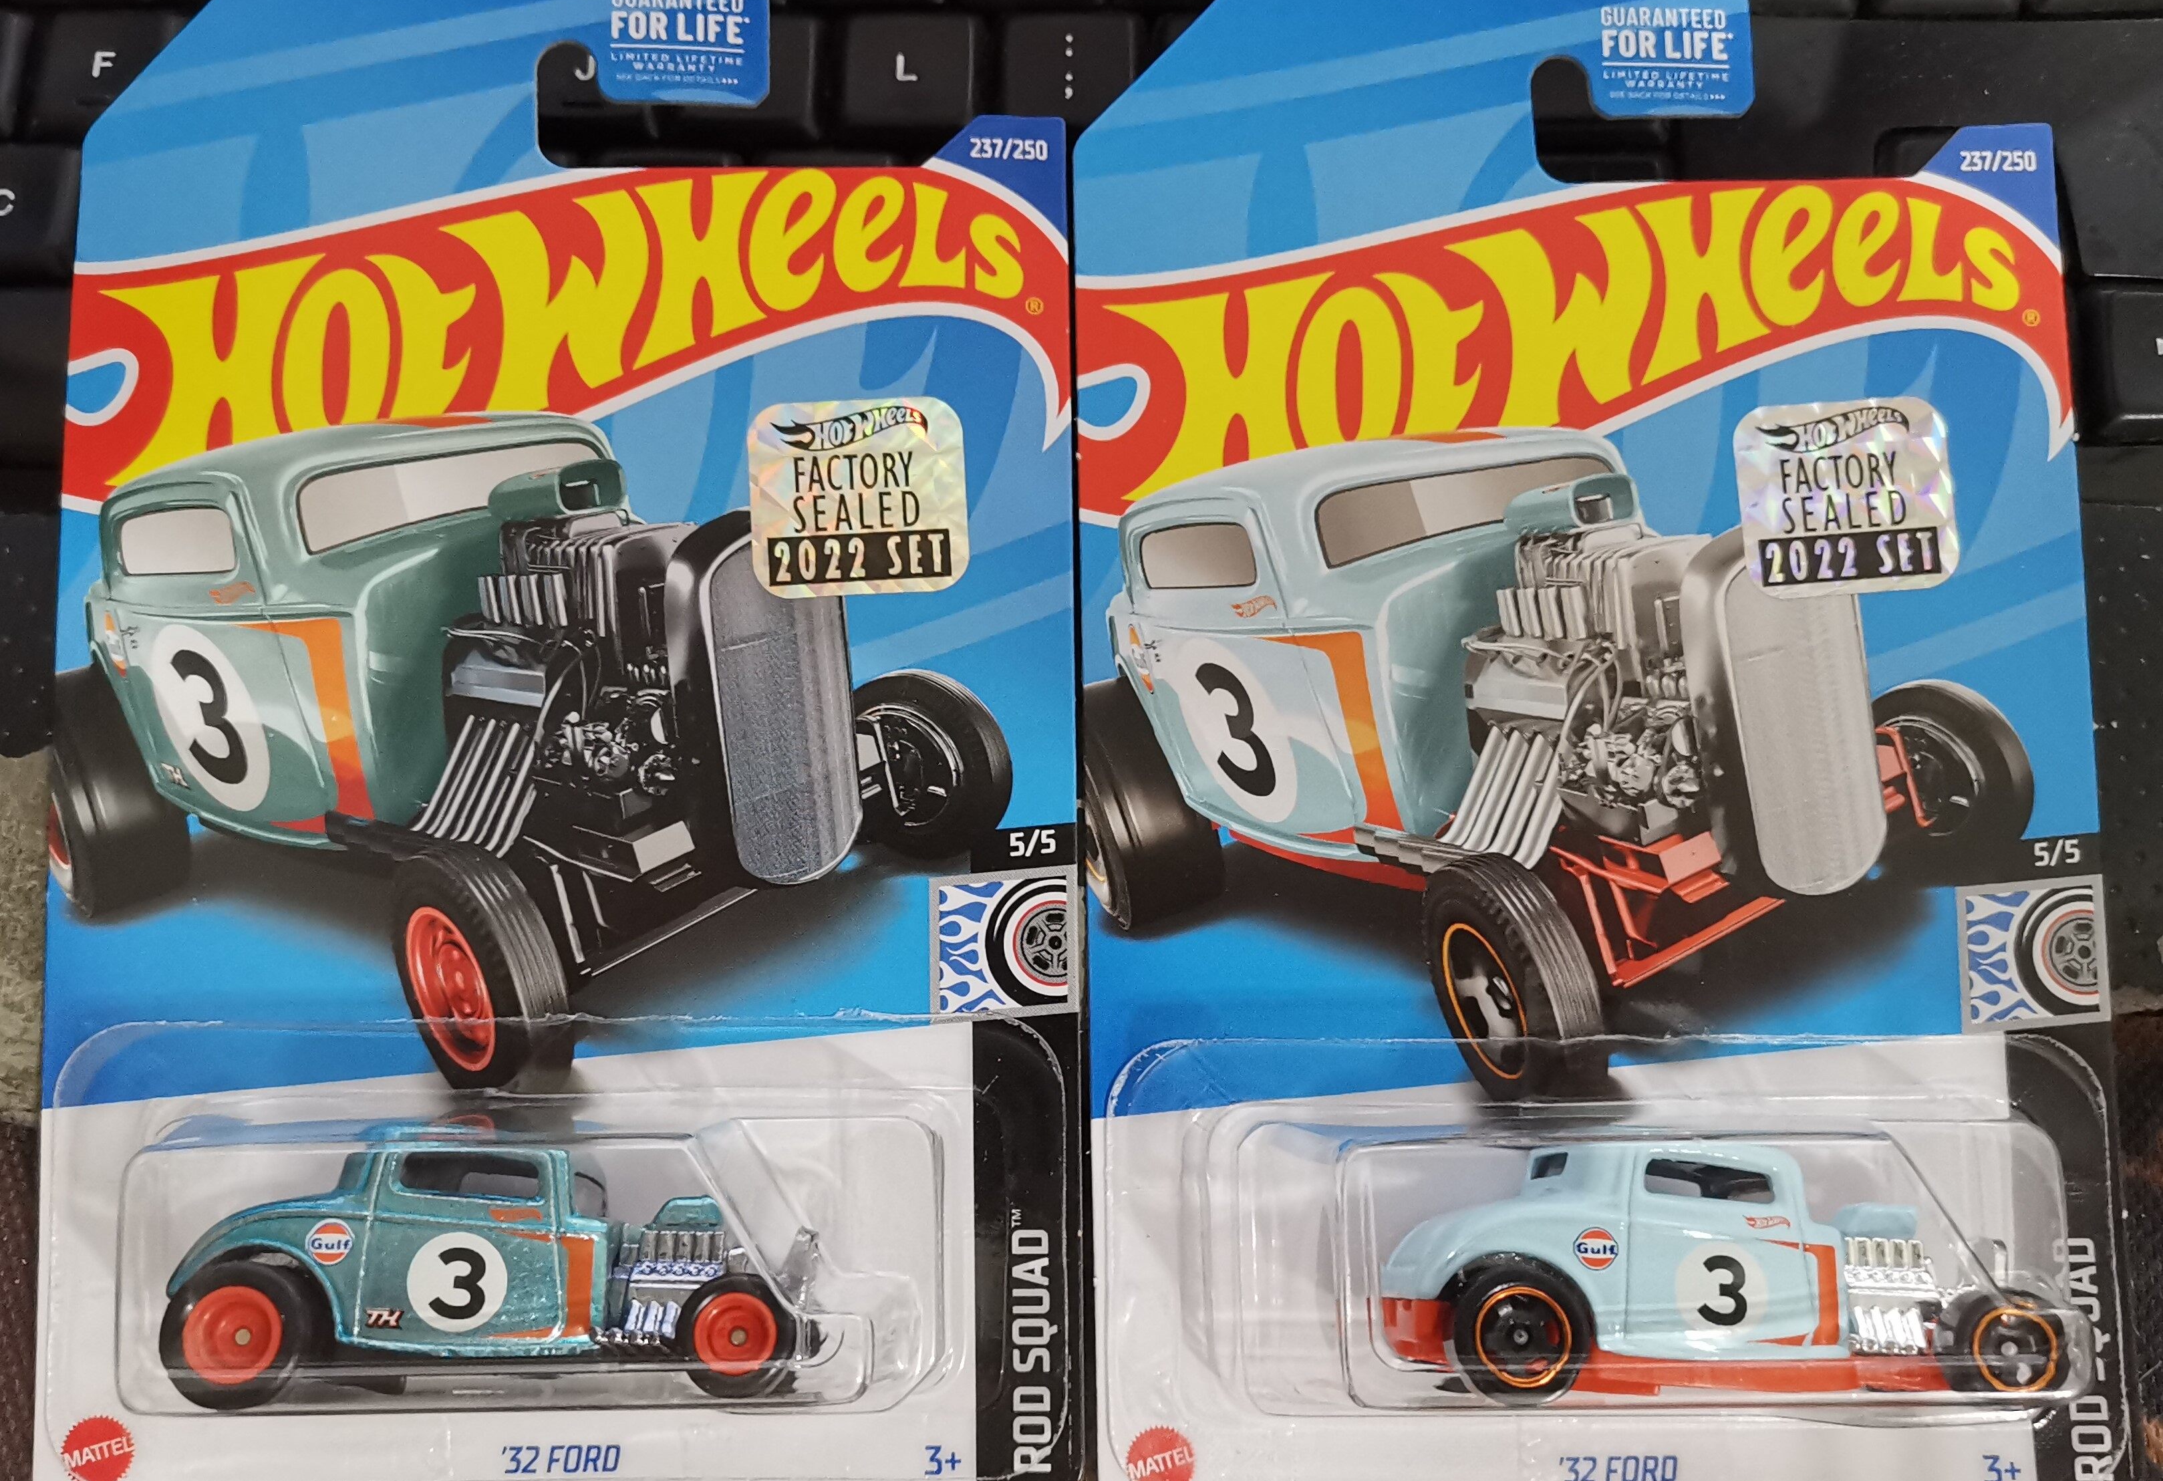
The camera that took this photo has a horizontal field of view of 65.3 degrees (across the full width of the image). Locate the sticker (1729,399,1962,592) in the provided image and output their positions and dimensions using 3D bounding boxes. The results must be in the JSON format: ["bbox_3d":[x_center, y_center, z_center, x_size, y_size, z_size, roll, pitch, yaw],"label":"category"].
[{"bbox_3d":[0.083,-0.026,0.183,0.023,0.001,0.021,-3,85,-1],"label":"sticker"}]

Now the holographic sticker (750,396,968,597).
[{"bbox_3d":[-0.024,-0.026,0.182,0.023,0.001,0.021,-3,85,-1],"label":"holographic sticker"}]

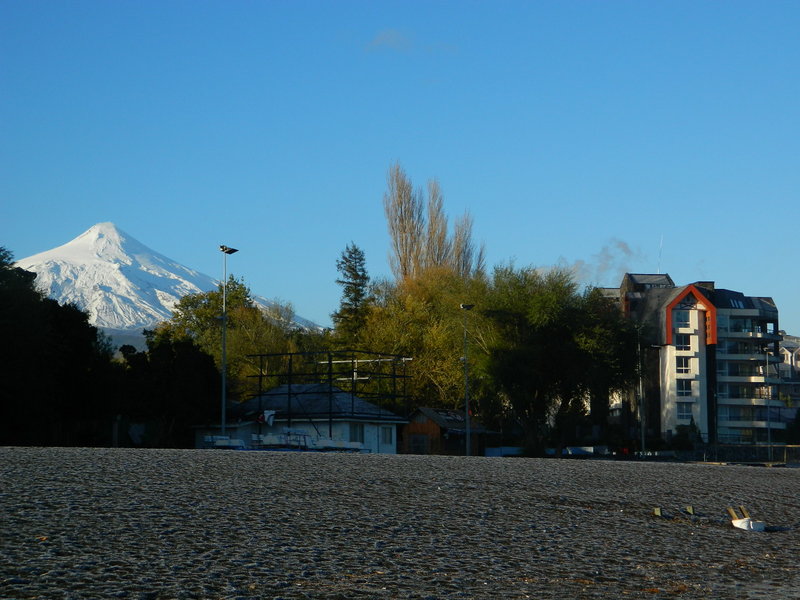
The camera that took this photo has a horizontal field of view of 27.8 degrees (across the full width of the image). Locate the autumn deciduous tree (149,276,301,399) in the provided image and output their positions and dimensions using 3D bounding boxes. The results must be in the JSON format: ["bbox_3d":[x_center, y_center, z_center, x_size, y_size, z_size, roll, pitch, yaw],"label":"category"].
[{"bbox_3d":[-15.317,5.407,142.848,13.200,15.700,12.500,0,-6,0],"label":"autumn deciduous tree"}]

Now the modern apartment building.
[{"bbox_3d":[35.613,7.337,193.000,17.600,20.000,17.000,0,-6,0],"label":"modern apartment building"}]

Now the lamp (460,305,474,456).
[{"bbox_3d":[5.246,6.186,123.637,1.100,11.800,0.700,-3,-7,29],"label":"lamp"}]

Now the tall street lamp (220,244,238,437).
[{"bbox_3d":[-10.164,2.692,95.137,1.100,11.800,0.700,-3,-7,29],"label":"tall street lamp"}]

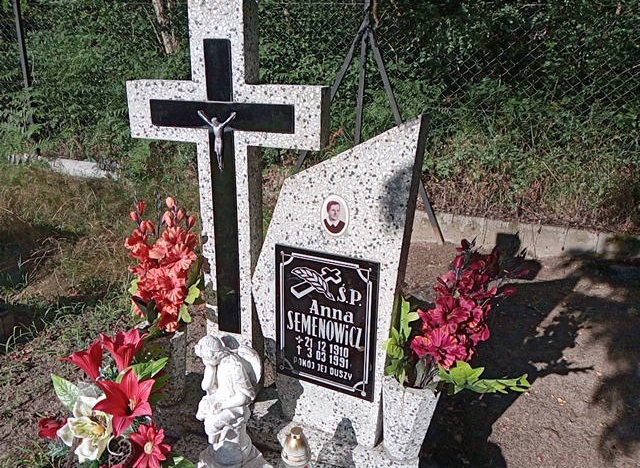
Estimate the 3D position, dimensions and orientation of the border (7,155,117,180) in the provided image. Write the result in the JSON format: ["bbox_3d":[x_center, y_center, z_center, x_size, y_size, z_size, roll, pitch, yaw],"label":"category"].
[{"bbox_3d":[-2.313,-0.593,4.650,1.250,0.160,0.140,9,21,22],"label":"border"}]

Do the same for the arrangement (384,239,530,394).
[{"bbox_3d":[0.356,0.207,1.350,0.360,0.385,0.270,9,21,22],"label":"arrangement"}]

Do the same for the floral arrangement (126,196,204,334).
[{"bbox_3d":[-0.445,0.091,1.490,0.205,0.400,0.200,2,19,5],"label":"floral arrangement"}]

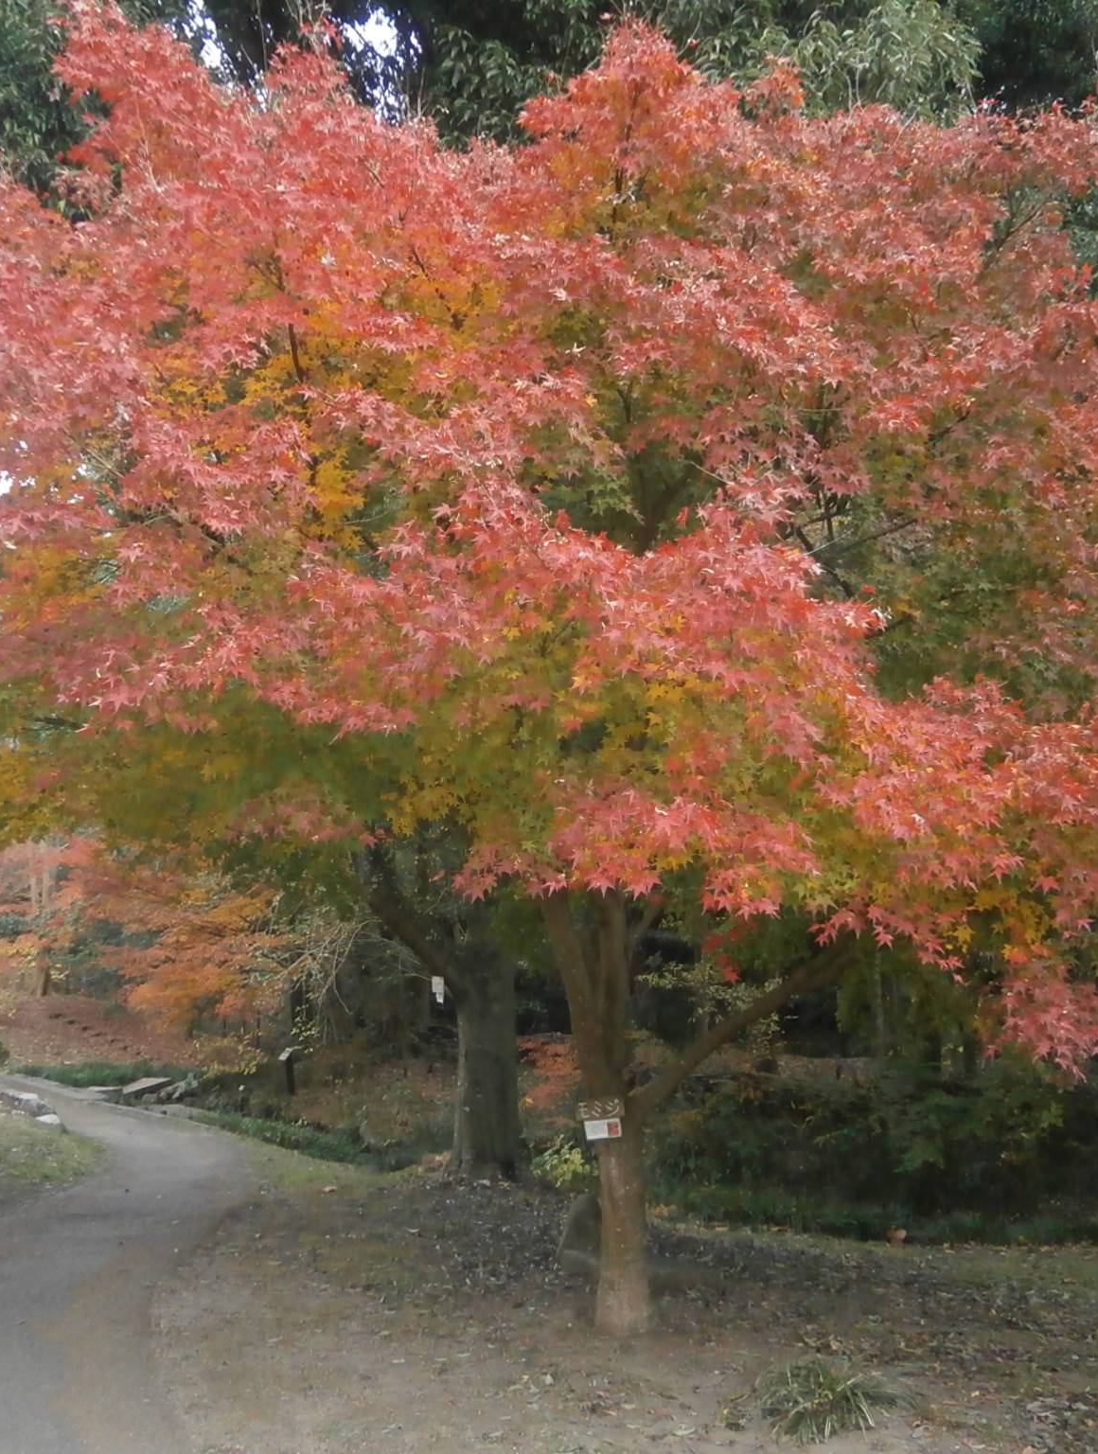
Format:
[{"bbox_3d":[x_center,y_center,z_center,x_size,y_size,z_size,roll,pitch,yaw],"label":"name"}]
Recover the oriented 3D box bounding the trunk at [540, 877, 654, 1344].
[{"bbox_3d":[0.197,1.548,6.000,0.422,1.739,0.320,-1,-9,3],"label":"trunk"}]

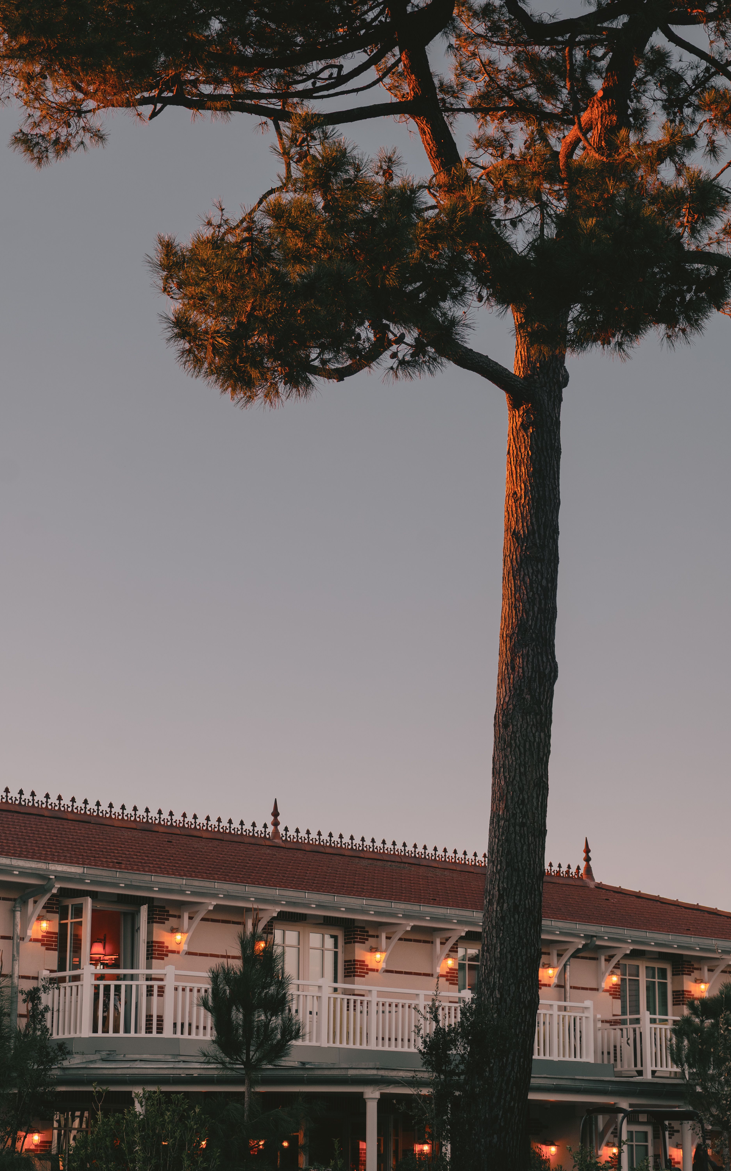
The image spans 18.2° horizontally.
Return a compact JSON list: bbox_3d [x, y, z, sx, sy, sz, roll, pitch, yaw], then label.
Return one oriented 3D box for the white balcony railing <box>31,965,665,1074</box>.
[{"bbox_3d":[0.851,7.632,39.403,14.234,1.119,2.490,13,-19,-40],"label":"white balcony railing"}]

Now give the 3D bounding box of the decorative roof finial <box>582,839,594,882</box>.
[{"bbox_3d":[4.916,6.067,50.327,0.273,1.011,0.273,0,-15,0],"label":"decorative roof finial"}]

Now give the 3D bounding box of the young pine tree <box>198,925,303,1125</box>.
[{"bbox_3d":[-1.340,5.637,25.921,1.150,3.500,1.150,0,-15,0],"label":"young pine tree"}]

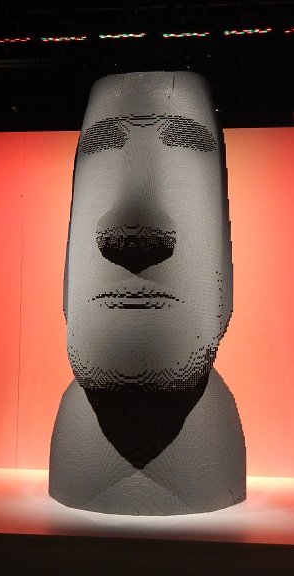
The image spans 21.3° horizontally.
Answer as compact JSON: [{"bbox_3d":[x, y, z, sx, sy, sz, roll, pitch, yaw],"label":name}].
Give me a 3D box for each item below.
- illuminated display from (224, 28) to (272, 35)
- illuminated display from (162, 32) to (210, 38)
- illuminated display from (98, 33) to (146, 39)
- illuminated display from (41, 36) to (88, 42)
[{"bbox_3d":[0.627,-1.583,4.830,0.300,0.035,0.040,0,-5,6],"label":"illuminated display"},{"bbox_3d":[0.246,-1.574,4.872,0.300,0.035,0.040,0,-5,6],"label":"illuminated display"},{"bbox_3d":[-0.152,-1.585,4.917,0.300,0.035,0.040,0,-5,6],"label":"illuminated display"},{"bbox_3d":[-0.525,-1.576,4.958,0.300,0.035,0.040,0,-5,6],"label":"illuminated display"}]

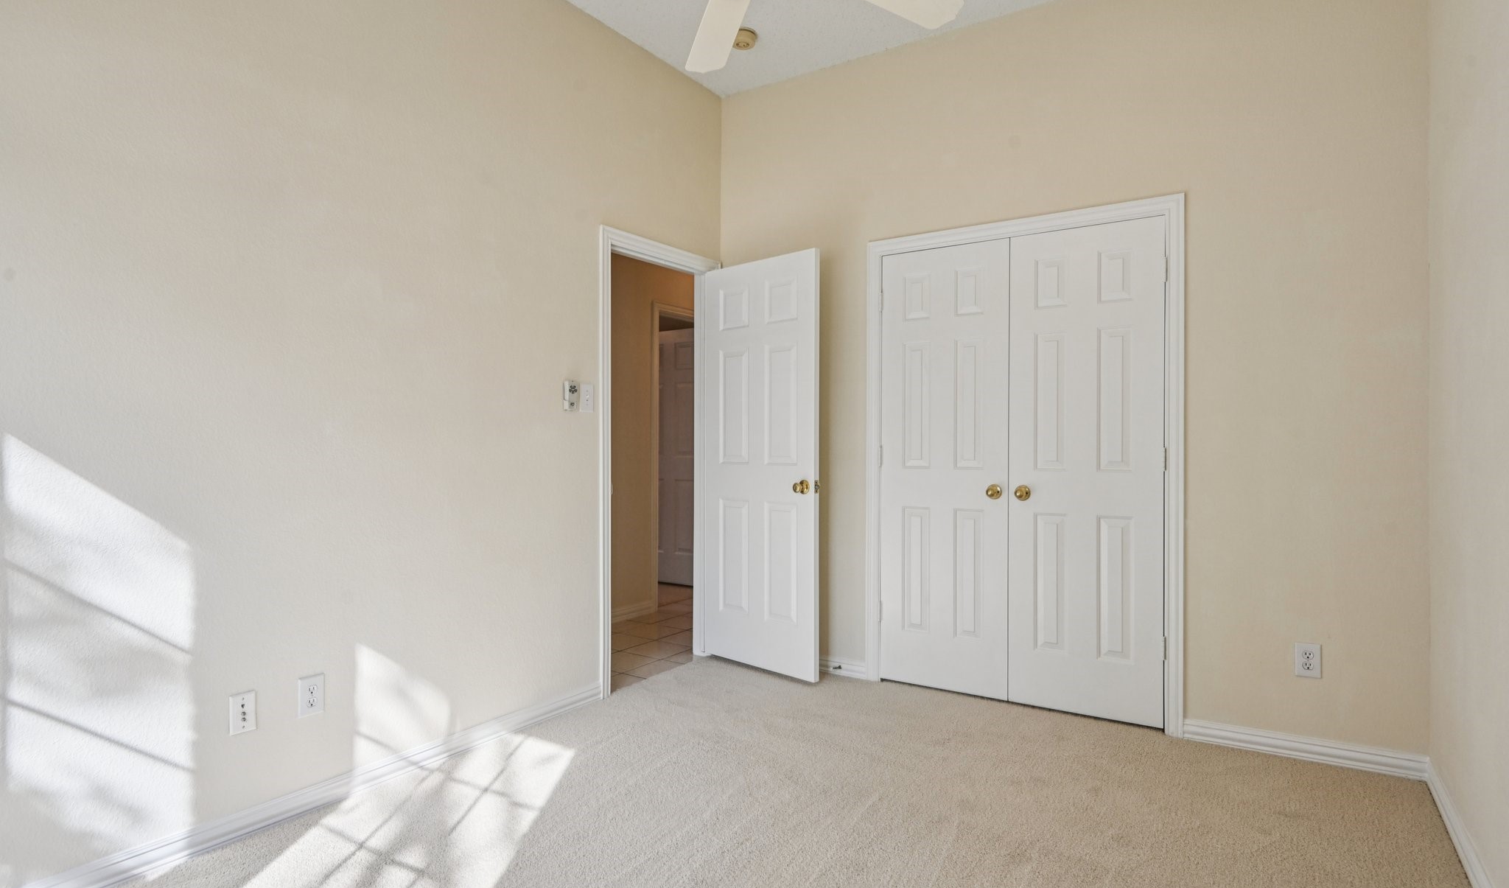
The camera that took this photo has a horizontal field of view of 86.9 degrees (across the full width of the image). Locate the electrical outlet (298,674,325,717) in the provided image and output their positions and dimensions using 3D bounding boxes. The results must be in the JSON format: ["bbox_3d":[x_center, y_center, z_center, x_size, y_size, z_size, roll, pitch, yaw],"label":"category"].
[{"bbox_3d":[-1.382,0.790,2.492,0.012,0.122,0.079,0,0,33],"label":"electrical outlet"}]

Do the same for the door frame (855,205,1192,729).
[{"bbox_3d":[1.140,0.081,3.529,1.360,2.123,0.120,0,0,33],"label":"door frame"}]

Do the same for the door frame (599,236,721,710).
[{"bbox_3d":[-0.471,0.081,3.972,0.130,2.124,0.920,0,0,33],"label":"door frame"}]

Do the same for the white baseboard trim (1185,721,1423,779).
[{"bbox_3d":[1.991,1.102,2.915,0.738,0.083,0.020,0,0,33],"label":"white baseboard trim"}]

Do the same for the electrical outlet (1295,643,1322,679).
[{"bbox_3d":[2.018,0.792,2.901,0.078,0.121,0.012,0,0,33],"label":"electrical outlet"}]

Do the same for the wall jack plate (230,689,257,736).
[{"bbox_3d":[-1.490,0.787,2.328,0.012,0.116,0.073,0,0,33],"label":"wall jack plate"}]

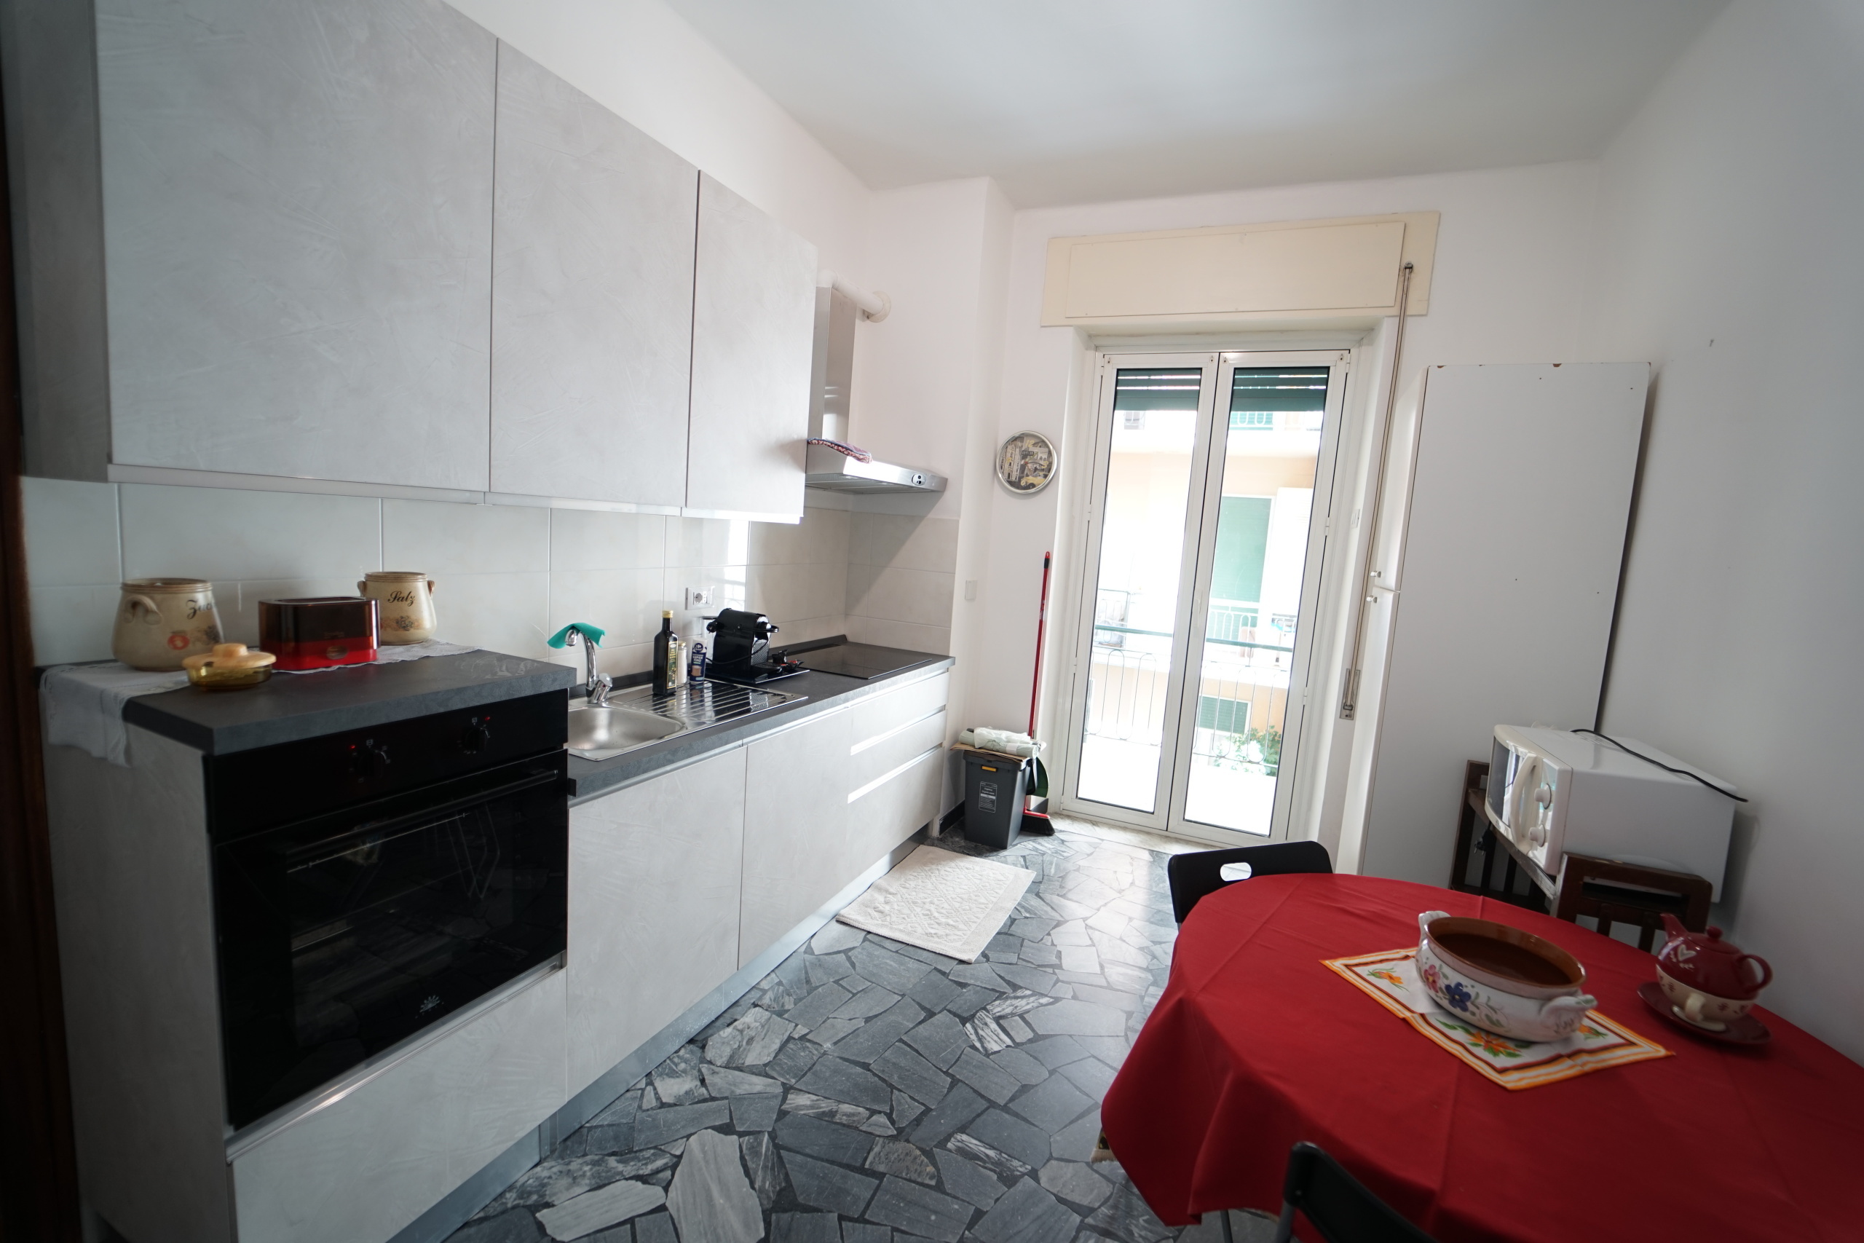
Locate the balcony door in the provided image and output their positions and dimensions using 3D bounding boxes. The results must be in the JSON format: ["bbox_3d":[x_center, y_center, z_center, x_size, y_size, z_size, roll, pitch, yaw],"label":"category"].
[{"bbox_3d":[1.307,-0.102,3.653,1.141,2.439,0.080,7,8,19],"label":"balcony door"}]

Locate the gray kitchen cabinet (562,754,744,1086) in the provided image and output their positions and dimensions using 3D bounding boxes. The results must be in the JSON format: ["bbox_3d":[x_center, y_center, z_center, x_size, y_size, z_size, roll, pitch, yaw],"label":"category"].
[{"bbox_3d":[-0.984,0.717,2.078,0.607,0.758,0.603,7,8,25],"label":"gray kitchen cabinet"}]

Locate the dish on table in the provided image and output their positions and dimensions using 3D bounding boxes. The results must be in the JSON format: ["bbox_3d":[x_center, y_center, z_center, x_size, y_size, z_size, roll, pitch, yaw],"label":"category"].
[{"bbox_3d":[0.981,0.607,1.252,0.227,0.107,0.282,2,7,-20],"label":"dish on table"}]

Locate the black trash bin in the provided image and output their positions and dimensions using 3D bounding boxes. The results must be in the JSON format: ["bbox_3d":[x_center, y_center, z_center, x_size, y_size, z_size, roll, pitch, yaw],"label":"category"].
[{"bbox_3d":[0.337,0.856,3.611,0.286,0.459,0.316,7,7,21],"label":"black trash bin"}]

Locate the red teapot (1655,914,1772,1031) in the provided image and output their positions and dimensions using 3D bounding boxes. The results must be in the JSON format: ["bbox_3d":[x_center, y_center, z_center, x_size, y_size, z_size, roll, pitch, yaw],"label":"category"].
[{"bbox_3d":[1.344,0.605,1.258,0.121,0.151,0.173,2,7,-20],"label":"red teapot"}]

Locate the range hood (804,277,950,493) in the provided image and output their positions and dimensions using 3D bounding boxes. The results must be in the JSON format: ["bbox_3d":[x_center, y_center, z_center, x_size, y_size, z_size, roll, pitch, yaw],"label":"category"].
[{"bbox_3d":[-0.330,-0.975,3.035,0.524,0.771,0.889,7,7,24],"label":"range hood"}]

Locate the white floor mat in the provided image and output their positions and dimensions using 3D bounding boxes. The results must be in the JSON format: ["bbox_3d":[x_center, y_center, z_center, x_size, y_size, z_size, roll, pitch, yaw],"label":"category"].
[{"bbox_3d":[0.044,1.129,3.012,0.553,0.015,0.810,7,7,24],"label":"white floor mat"}]

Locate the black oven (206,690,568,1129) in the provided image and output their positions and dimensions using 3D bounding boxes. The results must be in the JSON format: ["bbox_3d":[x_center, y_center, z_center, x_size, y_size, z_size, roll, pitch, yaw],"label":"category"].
[{"bbox_3d":[-1.144,0.424,1.411,0.570,0.600,0.597,7,7,24],"label":"black oven"}]

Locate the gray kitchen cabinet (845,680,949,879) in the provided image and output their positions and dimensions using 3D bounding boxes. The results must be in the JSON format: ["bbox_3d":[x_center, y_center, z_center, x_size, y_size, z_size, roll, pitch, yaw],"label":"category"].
[{"bbox_3d":[-0.404,0.604,3.273,0.607,0.758,0.861,7,8,25],"label":"gray kitchen cabinet"}]

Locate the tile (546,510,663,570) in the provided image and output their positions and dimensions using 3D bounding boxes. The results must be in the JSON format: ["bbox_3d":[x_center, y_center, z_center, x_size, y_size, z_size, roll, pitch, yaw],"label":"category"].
[{"bbox_3d":[-1.050,-0.293,2.394,0.012,0.260,0.461,7,8,25],"label":"tile"}]

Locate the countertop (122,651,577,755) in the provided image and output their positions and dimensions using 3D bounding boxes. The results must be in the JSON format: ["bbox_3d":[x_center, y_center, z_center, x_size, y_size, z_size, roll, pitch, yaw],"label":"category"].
[{"bbox_3d":[-1.196,0.113,1.456,0.635,0.039,0.601,7,8,25],"label":"countertop"}]

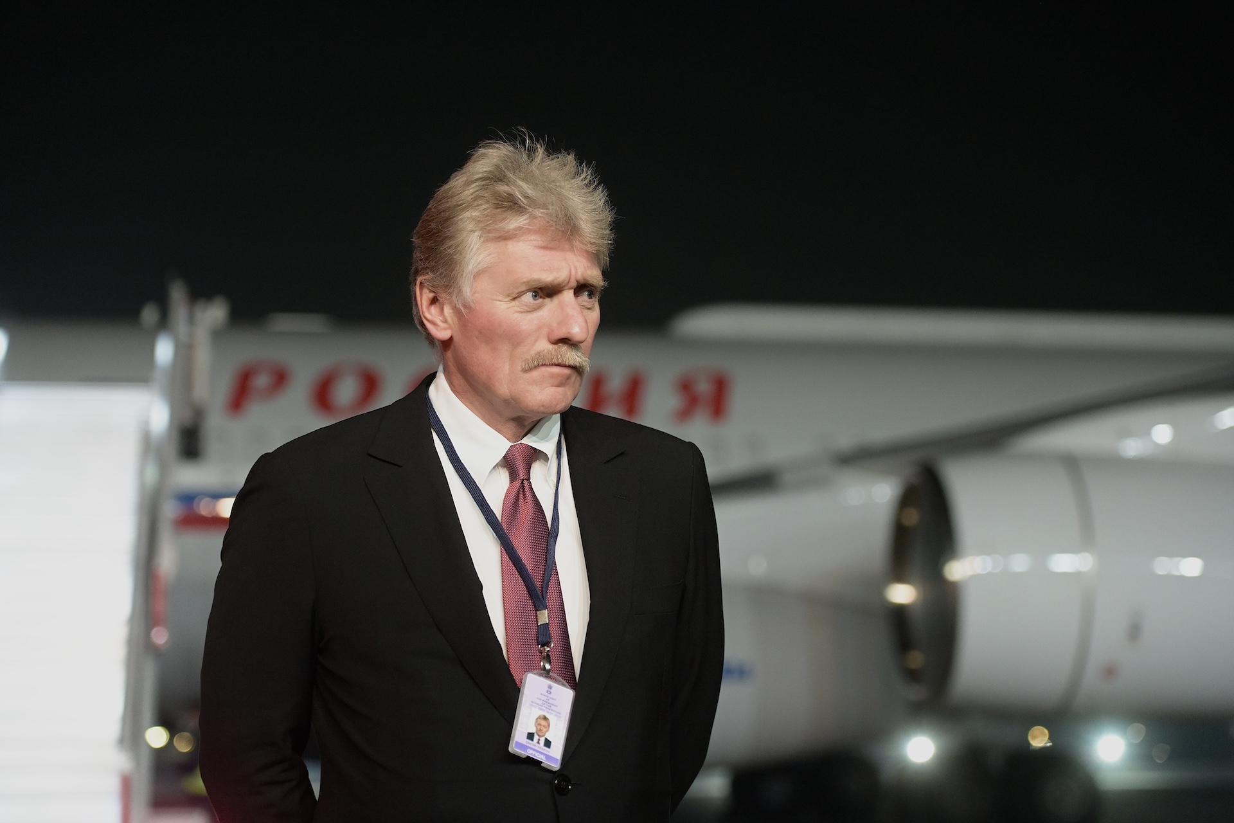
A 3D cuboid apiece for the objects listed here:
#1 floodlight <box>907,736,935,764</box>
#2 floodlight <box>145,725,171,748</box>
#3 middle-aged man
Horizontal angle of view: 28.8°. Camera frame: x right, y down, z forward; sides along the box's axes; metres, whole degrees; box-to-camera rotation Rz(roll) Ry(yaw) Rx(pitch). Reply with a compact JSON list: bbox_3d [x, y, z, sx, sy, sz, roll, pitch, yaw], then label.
[{"bbox_3d":[5.705,6.340,45.000,0.450,0.450,0.300,-1,-8,5],"label":"floodlight"},{"bbox_3d":[-8.033,5.690,42.000,0.400,0.400,0.280,1,-8,-8],"label":"floodlight"},{"bbox_3d":[-0.145,0.620,2.302,0.550,1.810,0.350,4,-8,-28],"label":"middle-aged man"}]

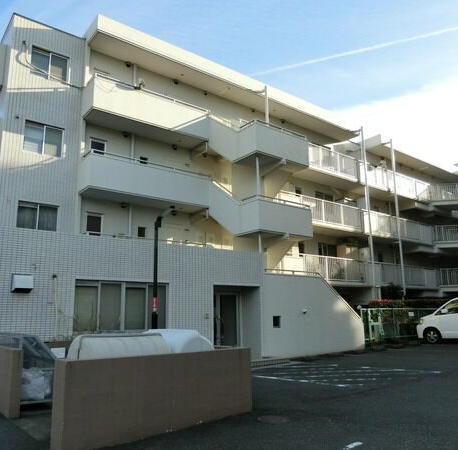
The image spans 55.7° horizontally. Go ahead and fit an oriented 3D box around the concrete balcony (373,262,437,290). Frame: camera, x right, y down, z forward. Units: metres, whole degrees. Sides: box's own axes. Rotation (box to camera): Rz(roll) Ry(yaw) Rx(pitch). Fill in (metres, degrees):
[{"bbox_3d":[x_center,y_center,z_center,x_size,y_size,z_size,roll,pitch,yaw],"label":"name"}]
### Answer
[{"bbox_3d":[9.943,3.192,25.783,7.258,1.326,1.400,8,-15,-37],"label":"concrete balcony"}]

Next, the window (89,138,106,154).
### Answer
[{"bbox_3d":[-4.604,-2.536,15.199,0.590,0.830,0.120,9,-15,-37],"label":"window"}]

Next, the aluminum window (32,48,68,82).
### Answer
[{"bbox_3d":[-5.980,-5.334,14.495,1.230,0.950,0.120,9,-15,-37],"label":"aluminum window"}]

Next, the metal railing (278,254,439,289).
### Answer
[{"bbox_3d":[7.189,2.433,21.753,13.600,1.120,0.080,9,-15,-37],"label":"metal railing"}]

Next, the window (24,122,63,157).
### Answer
[{"bbox_3d":[-6.311,-2.896,14.781,1.272,1.073,0.103,8,-15,-37],"label":"window"}]

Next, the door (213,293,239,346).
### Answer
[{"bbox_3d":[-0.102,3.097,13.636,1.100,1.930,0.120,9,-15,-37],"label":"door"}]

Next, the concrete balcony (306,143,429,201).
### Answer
[{"bbox_3d":[7.120,-2.535,23.603,12.500,1.310,1.320,9,-15,-37],"label":"concrete balcony"}]

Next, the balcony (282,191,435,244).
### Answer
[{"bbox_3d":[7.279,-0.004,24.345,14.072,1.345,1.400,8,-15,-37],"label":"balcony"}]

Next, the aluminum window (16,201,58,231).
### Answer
[{"bbox_3d":[-6.275,-0.264,14.227,1.257,0.882,0.103,8,-15,-37],"label":"aluminum window"}]

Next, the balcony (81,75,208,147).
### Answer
[{"bbox_3d":[-2.944,-4.040,15.979,4.570,1.230,1.290,9,-15,-37],"label":"balcony"}]

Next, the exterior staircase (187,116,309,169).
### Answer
[{"bbox_3d":[1.065,-3.247,16.368,2.520,2.400,2.770,9,-15,-37],"label":"exterior staircase"}]

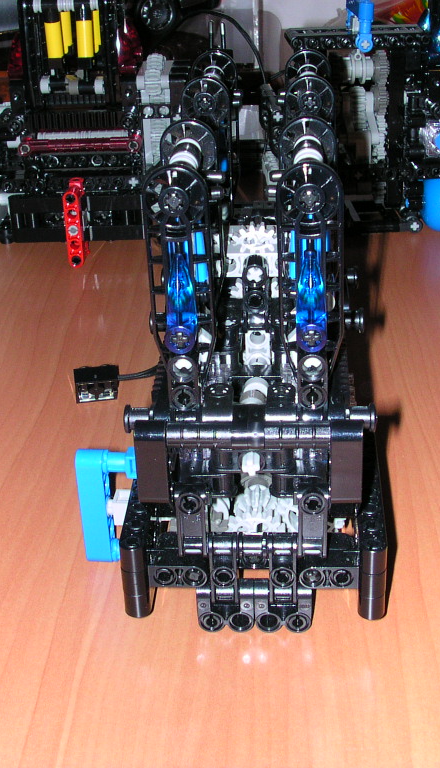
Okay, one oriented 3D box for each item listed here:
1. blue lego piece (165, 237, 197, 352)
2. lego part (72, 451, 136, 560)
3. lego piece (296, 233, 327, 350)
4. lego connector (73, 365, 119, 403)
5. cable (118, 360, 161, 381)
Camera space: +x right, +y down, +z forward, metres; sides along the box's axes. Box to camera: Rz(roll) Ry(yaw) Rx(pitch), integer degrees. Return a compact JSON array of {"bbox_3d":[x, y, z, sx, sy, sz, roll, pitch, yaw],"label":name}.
[{"bbox_3d":[-0.010,-0.021,0.269,0.008,0.027,0.009,0,19,3],"label":"blue lego piece"},{"bbox_3d":[-0.030,0.036,0.319,0.019,0.040,0.009,0,31,3],"label":"lego part"},{"bbox_3d":[0.022,-0.022,0.268,0.008,0.028,0.009,0,19,3],"label":"lego piece"},{"bbox_3d":[-0.048,-0.001,0.418,0.016,0.015,0.008,-4,59,-5],"label":"lego connector"},{"bbox_3d":[-0.031,-0.005,0.422,0.017,0.005,0.009,0,27,3],"label":"cable"}]

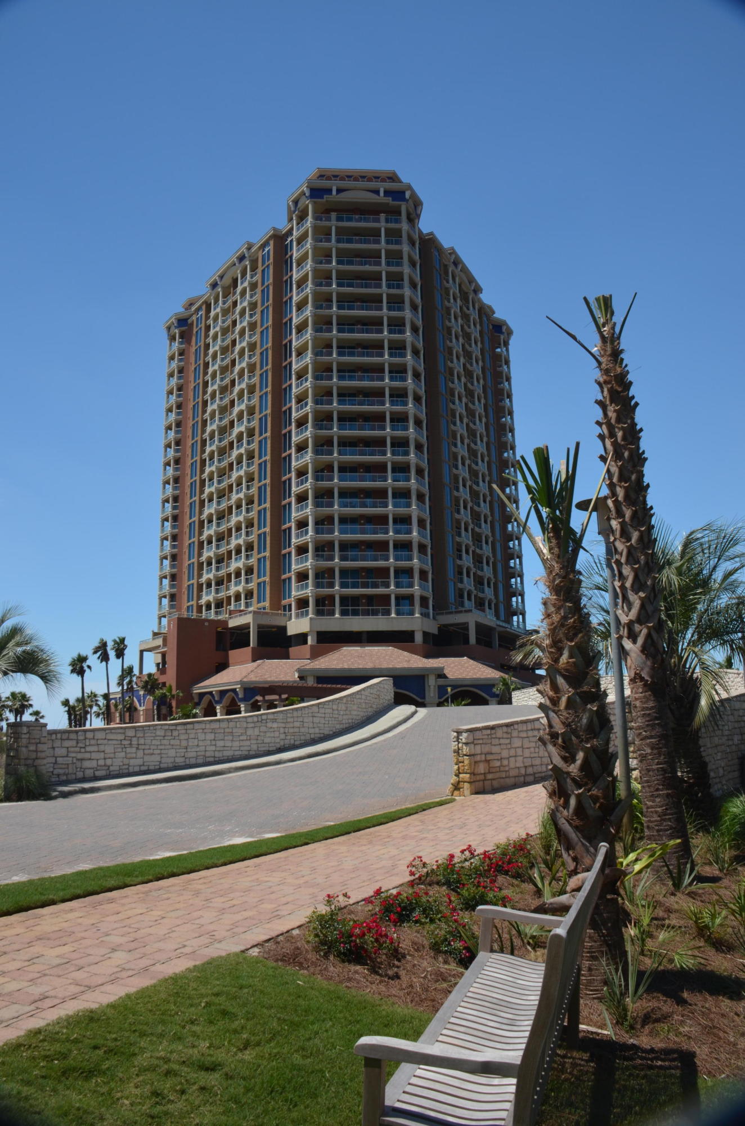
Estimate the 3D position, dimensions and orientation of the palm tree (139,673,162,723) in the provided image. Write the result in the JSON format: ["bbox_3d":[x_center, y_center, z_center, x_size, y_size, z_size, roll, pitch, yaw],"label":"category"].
[{"bbox_3d":[-23.624,15.324,89.108,2.520,7.480,2.520,-1,-14,0],"label":"palm tree"}]

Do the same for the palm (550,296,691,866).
[{"bbox_3d":[2.646,0.001,9.069,1.030,6.430,1.050,-1,-14,0],"label":"palm"}]

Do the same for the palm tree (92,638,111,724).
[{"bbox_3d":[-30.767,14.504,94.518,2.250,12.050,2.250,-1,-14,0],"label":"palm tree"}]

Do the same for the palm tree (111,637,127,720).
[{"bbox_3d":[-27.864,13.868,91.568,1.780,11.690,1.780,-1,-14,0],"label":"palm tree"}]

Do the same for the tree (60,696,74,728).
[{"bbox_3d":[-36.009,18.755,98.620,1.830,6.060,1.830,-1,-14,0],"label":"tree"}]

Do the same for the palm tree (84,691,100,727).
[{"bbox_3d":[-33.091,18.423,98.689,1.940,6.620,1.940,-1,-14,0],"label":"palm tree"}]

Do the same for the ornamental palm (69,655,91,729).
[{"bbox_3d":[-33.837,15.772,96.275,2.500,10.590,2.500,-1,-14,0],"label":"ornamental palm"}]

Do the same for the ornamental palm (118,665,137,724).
[{"bbox_3d":[-27.574,15.879,94.149,2.250,9.070,2.250,-1,-14,0],"label":"ornamental palm"}]

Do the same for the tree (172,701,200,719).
[{"bbox_3d":[-17.531,14.731,78.905,2.750,3.320,2.750,-1,-14,0],"label":"tree"}]

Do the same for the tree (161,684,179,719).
[{"bbox_3d":[-20.347,14.803,84.063,1.920,5.450,1.920,-1,-14,0],"label":"tree"}]

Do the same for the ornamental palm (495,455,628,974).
[{"bbox_3d":[1.203,0.856,5.090,0.790,3.360,0.850,-1,-14,0],"label":"ornamental palm"}]

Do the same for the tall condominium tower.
[{"bbox_3d":[-4.525,-6.319,127.489,55.130,74.650,64.060,0,-14,-6],"label":"tall condominium tower"}]

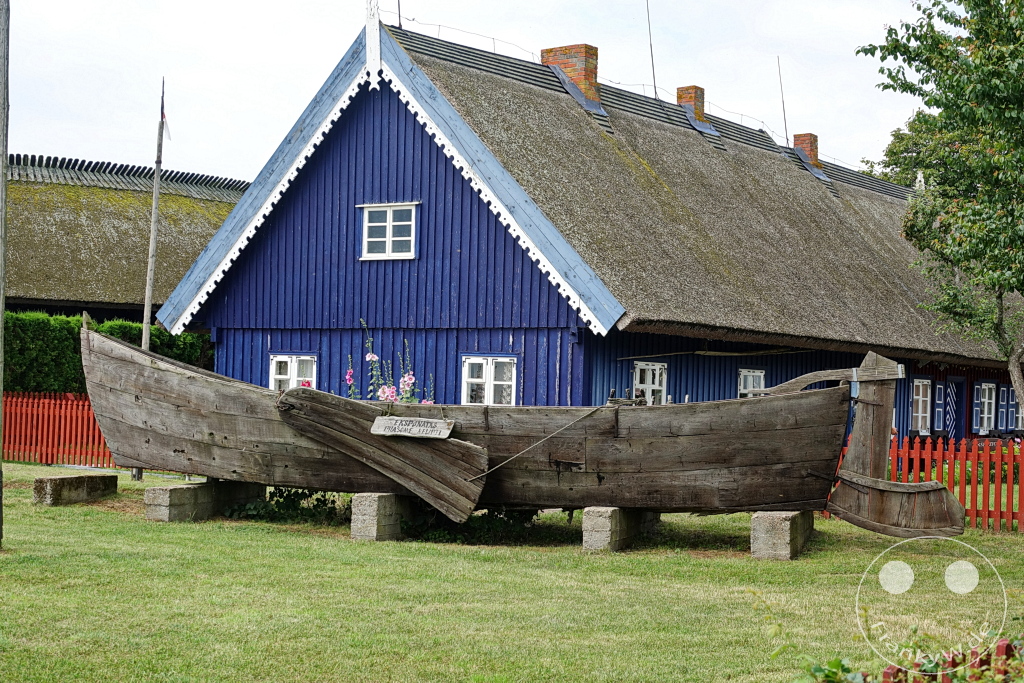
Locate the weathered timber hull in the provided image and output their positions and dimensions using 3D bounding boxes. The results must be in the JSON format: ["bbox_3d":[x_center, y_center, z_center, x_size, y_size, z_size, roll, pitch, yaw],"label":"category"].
[{"bbox_3d":[-0.921,0.780,18.255,9.250,1.800,2.400,1,-2,21],"label":"weathered timber hull"}]

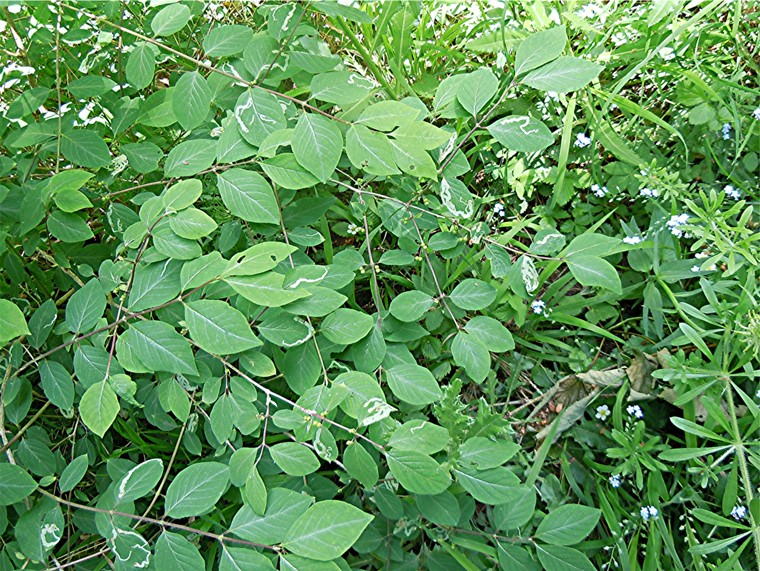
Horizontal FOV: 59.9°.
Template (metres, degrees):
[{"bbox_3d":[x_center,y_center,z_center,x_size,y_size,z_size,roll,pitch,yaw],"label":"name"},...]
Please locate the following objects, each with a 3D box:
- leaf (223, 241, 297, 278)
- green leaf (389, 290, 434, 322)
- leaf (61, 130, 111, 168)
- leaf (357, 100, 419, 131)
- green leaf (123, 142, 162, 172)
[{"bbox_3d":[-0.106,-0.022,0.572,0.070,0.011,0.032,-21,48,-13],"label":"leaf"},{"bbox_3d":[0.034,0.023,0.720,0.050,0.012,0.037,-14,61,-8],"label":"green leaf"},{"bbox_3d":[-0.322,-0.148,0.722,0.070,0.011,0.039,30,72,11],"label":"leaf"},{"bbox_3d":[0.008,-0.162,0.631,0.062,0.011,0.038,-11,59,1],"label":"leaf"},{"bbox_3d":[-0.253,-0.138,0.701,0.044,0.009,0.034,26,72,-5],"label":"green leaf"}]

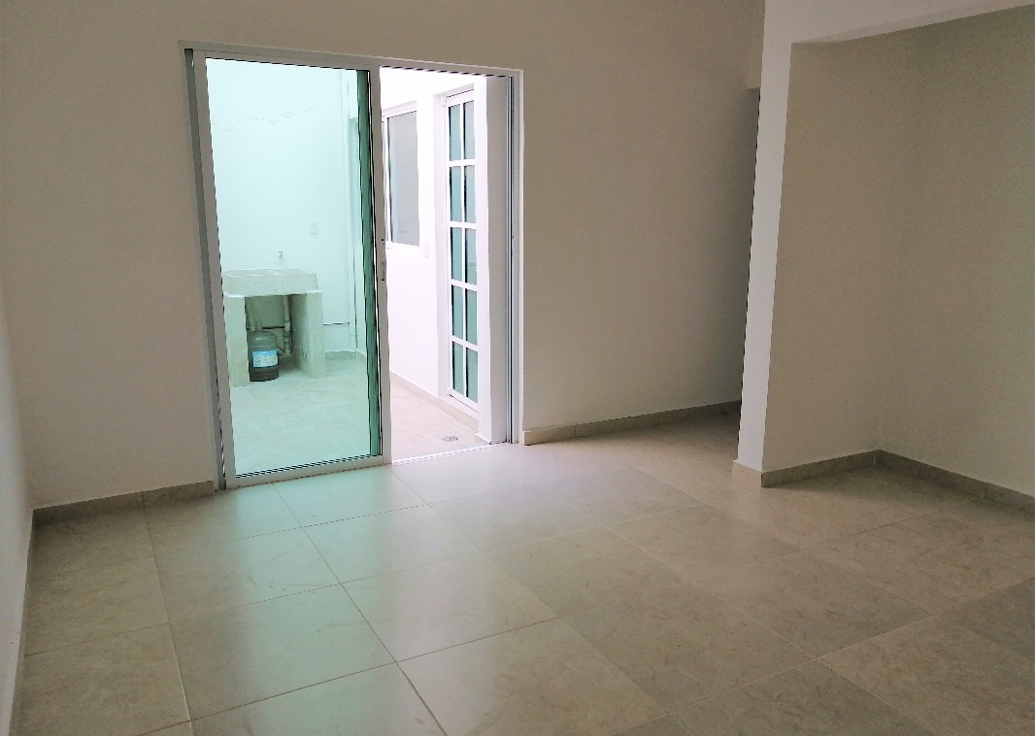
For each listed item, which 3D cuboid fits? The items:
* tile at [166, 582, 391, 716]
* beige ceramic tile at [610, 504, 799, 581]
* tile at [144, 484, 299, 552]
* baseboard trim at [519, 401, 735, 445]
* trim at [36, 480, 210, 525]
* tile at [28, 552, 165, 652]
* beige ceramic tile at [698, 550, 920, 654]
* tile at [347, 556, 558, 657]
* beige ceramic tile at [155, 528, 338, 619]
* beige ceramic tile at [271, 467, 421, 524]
[{"bbox_3d":[-0.787,0.905,2.557,0.600,0.010,0.600,-6,13,-28],"label":"tile"},{"bbox_3d":[0.796,0.749,3.400,0.600,0.010,0.600,-6,13,-28],"label":"beige ceramic tile"},{"bbox_3d":[-1.358,0.694,3.593,0.600,0.012,0.600,-6,13,-28],"label":"tile"},{"bbox_3d":[0.829,0.354,5.135,1.788,0.082,0.015,-6,13,-28],"label":"baseboard trim"},{"bbox_3d":[-1.847,0.629,3.692,0.777,0.072,0.015,-6,13,-28],"label":"trim"},{"bbox_3d":[-1.531,0.844,2.829,0.444,0.010,0.600,-6,13,-28],"label":"tile"},{"bbox_3d":[1.080,0.851,2.877,0.600,0.012,0.600,-6,13,-28],"label":"beige ceramic tile"},{"bbox_3d":[-0.261,0.852,2.837,0.600,0.012,0.600,-6,13,-28],"label":"tile"},{"bbox_3d":[-1.072,0.798,3.074,0.600,0.010,0.600,-6,13,-28],"label":"beige ceramic tile"},{"bbox_3d":[-0.830,0.640,3.872,0.600,0.012,0.600,-6,13,-28],"label":"beige ceramic tile"}]

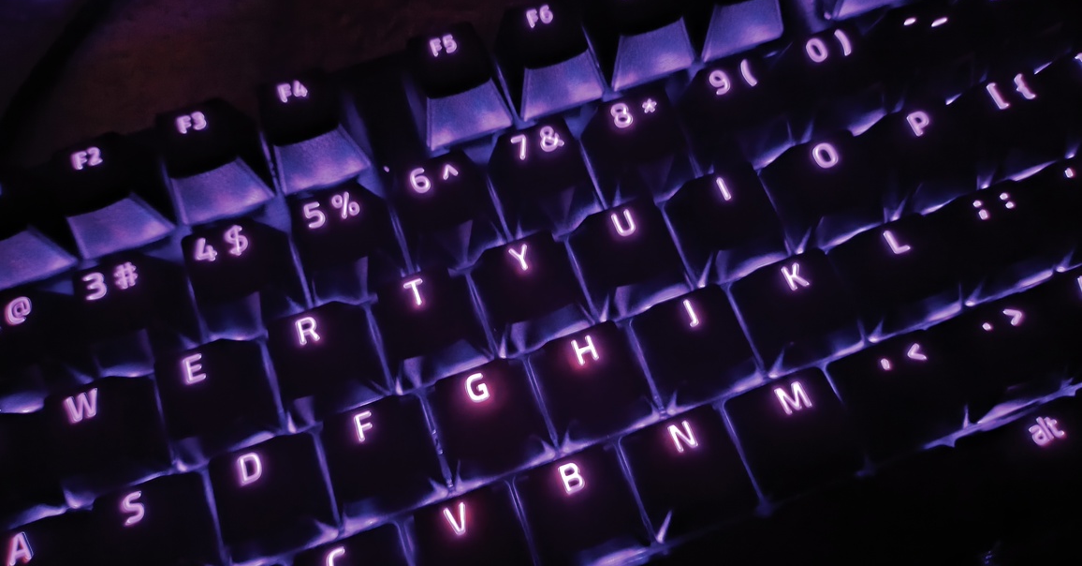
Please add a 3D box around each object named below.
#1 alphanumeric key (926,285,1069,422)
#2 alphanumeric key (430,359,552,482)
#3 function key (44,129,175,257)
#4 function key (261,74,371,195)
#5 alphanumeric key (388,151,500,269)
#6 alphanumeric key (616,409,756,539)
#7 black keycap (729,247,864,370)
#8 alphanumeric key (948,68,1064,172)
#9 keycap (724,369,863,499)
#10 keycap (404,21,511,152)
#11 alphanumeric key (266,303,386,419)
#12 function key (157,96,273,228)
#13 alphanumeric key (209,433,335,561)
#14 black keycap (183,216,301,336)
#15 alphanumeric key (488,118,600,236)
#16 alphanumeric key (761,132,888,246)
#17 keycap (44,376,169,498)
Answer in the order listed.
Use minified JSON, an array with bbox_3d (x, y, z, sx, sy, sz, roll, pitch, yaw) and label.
[{"bbox_3d":[0.078,0.011,0.132,0.018,0.008,0.018,-19,72,-5],"label":"alphanumeric key"},{"bbox_3d":[-0.009,0.022,0.130,0.018,0.008,0.018,-19,72,-5],"label":"alphanumeric key"},{"bbox_3d":[-0.079,-0.017,0.142,0.018,0.011,0.018,-19,72,-6],"label":"function key"},{"bbox_3d":[-0.043,-0.029,0.147,0.018,0.011,0.018,-19,72,-5],"label":"function key"},{"bbox_3d":[-0.017,-0.014,0.141,0.018,0.011,0.018,-19,72,-5],"label":"alphanumeric key"},{"bbox_3d":[0.024,0.031,0.127,0.018,0.009,0.018,-19,73,-5],"label":"alphanumeric key"},{"bbox_3d":[0.045,0.005,0.135,0.018,0.009,0.018,-19,73,-5],"label":"black keycap"},{"bbox_3d":[0.088,-0.030,0.146,0.018,0.009,0.018,-19,72,-5],"label":"alphanumeric key"},{"bbox_3d":[0.042,0.023,0.129,0.018,0.009,0.018,-19,72,-6],"label":"keycap"},{"bbox_3d":[-0.016,-0.038,0.148,0.018,0.011,0.018,-19,72,-6],"label":"keycap"},{"bbox_3d":[-0.038,0.013,0.134,0.018,0.009,0.018,-19,73,-5],"label":"alphanumeric key"},{"bbox_3d":[-0.061,-0.023,0.144,0.018,0.011,0.018,-19,72,-6],"label":"function key"},{"bbox_3d":[-0.045,0.035,0.128,0.018,0.008,0.018,-19,73,-5],"label":"alphanumeric key"},{"bbox_3d":[-0.053,-0.002,0.137,0.018,0.011,0.018,-19,72,-6],"label":"black keycap"},{"bbox_3d":[0.001,-0.020,0.143,0.018,0.011,0.018,-19,73,-5],"label":"alphanumeric key"},{"bbox_3d":[0.052,-0.017,0.142,0.018,0.010,0.018,-19,73,-5],"label":"alphanumeric key"},{"bbox_3d":[-0.074,0.025,0.131,0.018,0.009,0.018,-19,73,-5],"label":"keycap"}]

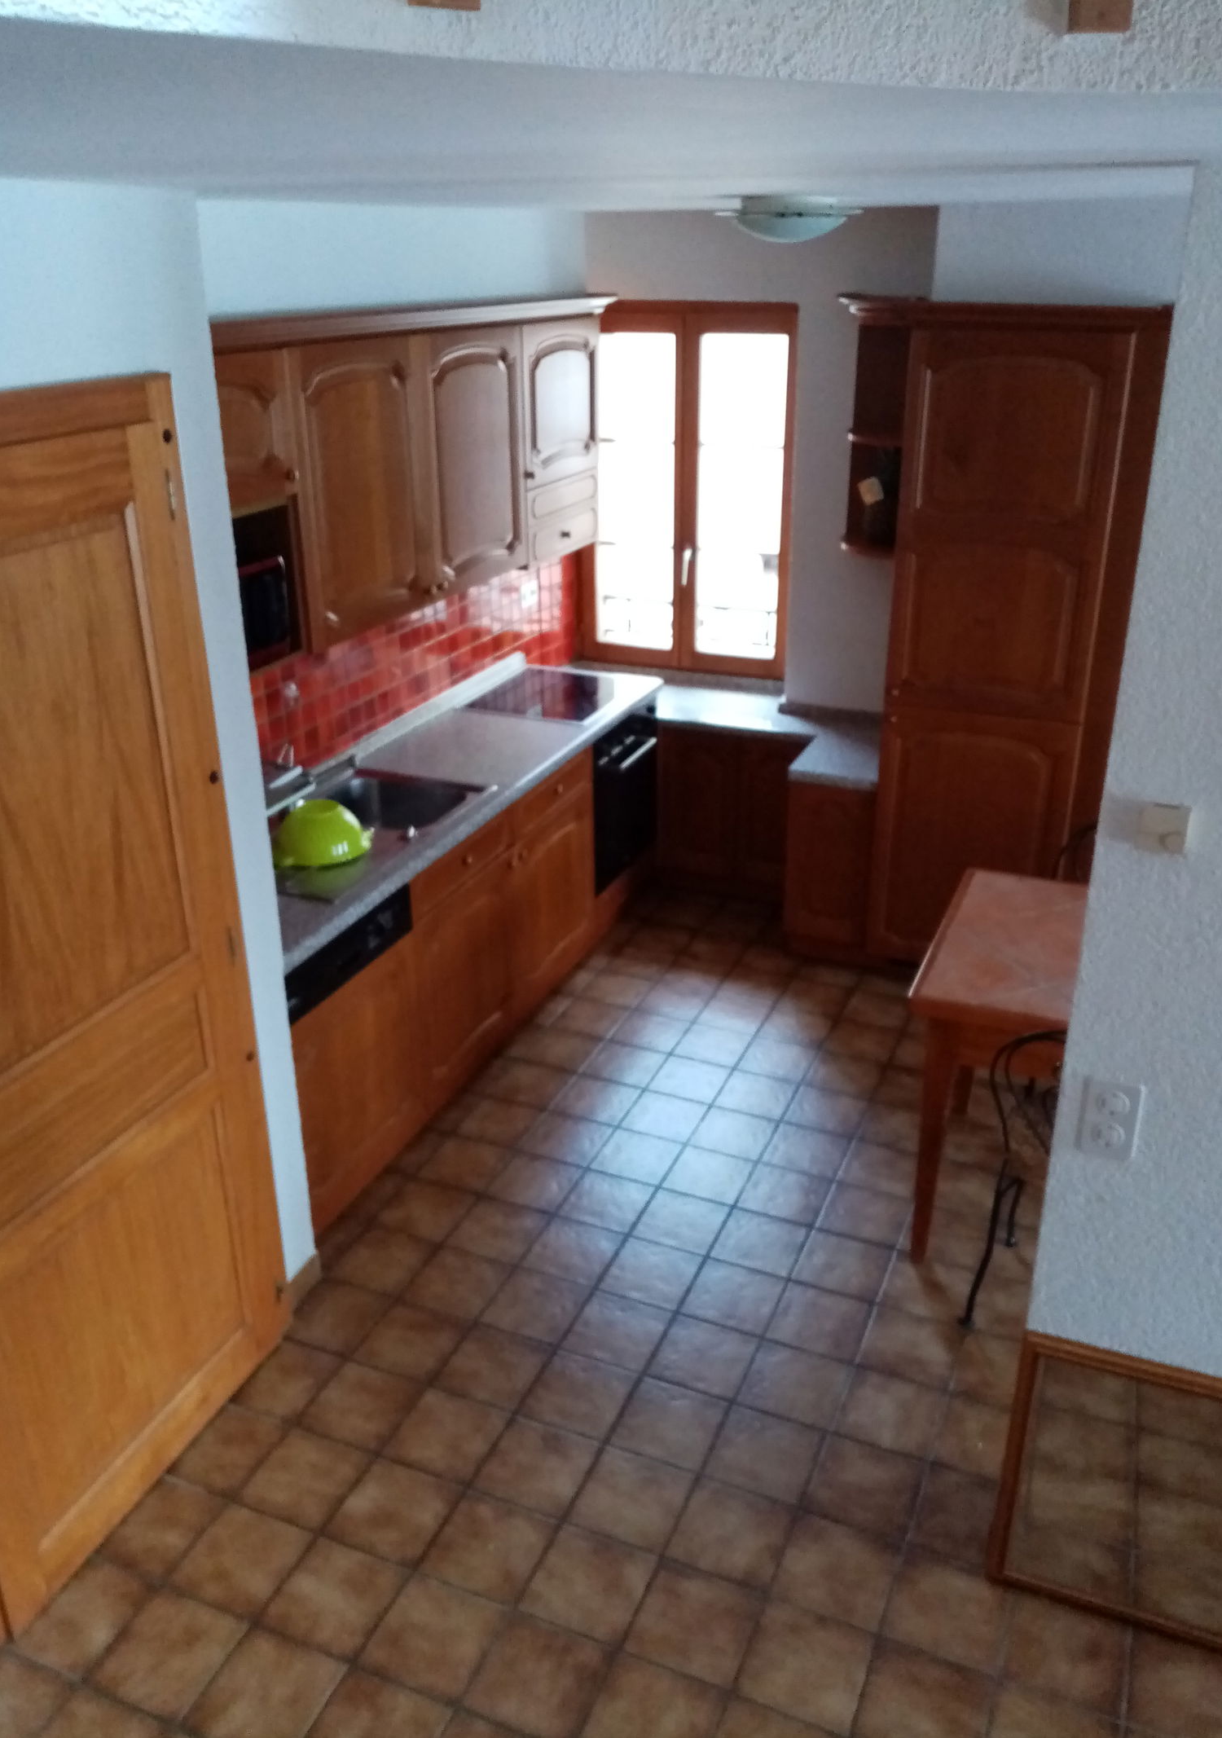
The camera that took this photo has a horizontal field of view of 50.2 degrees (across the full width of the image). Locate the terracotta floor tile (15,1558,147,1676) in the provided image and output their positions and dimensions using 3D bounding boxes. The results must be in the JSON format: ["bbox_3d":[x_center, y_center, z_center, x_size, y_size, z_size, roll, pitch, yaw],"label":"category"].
[{"bbox_3d":[-0.959,1.348,2.374,0.186,0.012,0.199,10,26,21],"label":"terracotta floor tile"}]

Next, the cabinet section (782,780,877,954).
[{"bbox_3d":[0.763,-0.018,4.569,0.295,0.576,0.022,9,26,22],"label":"cabinet section"}]

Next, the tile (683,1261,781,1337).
[{"bbox_3d":[0.299,1.050,3.207,0.197,0.010,0.197,9,26,22],"label":"tile"}]

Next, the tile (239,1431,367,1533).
[{"bbox_3d":[-0.635,1.272,2.725,0.197,0.010,0.197,9,26,22],"label":"tile"}]

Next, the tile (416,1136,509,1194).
[{"bbox_3d":[-0.398,0.820,3.606,0.199,0.012,0.199,10,26,21],"label":"tile"}]

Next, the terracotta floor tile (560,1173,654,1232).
[{"bbox_3d":[-0.009,0.888,3.477,0.200,0.010,0.200,9,25,22],"label":"terracotta floor tile"}]

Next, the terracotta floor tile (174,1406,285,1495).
[{"bbox_3d":[-0.796,1.210,2.726,0.195,0.014,0.195,9,26,22],"label":"terracotta floor tile"}]

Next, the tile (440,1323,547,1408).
[{"bbox_3d":[-0.259,1.116,2.918,0.199,0.012,0.199,10,26,21],"label":"tile"}]

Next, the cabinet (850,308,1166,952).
[{"bbox_3d":[1.195,-0.703,4.304,0.980,2.211,0.618,10,26,21],"label":"cabinet"}]

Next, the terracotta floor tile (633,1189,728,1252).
[{"bbox_3d":[0.183,0.914,3.382,0.195,0.014,0.195,9,26,22],"label":"terracotta floor tile"}]

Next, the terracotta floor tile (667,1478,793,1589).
[{"bbox_3d":[0.239,1.322,2.592,0.197,0.010,0.197,9,26,22],"label":"terracotta floor tile"}]

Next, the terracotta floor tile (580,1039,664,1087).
[{"bbox_3d":[0.042,0.619,4.102,0.200,0.010,0.200,9,25,22],"label":"terracotta floor tile"}]

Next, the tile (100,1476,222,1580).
[{"bbox_3d":[-0.882,1.284,2.558,0.195,0.014,0.195,9,26,22],"label":"tile"}]

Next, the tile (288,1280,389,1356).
[{"bbox_3d":[-0.642,1.057,3.100,0.200,0.010,0.200,9,25,22],"label":"tile"}]

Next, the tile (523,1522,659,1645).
[{"bbox_3d":[-0.039,1.328,2.413,0.199,0.012,0.199,10,26,21],"label":"tile"}]

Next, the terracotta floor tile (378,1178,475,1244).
[{"bbox_3d":[-0.492,0.920,3.522,0.197,0.010,0.197,9,26,22],"label":"terracotta floor tile"}]

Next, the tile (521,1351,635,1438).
[{"bbox_3d":[-0.067,1.151,2.864,0.200,0.010,0.200,9,25,22],"label":"tile"}]

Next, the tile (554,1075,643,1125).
[{"bbox_3d":[-0.035,0.697,3.885,0.199,0.012,0.199,10,26,21],"label":"tile"}]

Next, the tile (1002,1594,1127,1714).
[{"bbox_3d":[0.815,1.383,2.302,0.200,0.010,0.200,9,25,22],"label":"tile"}]

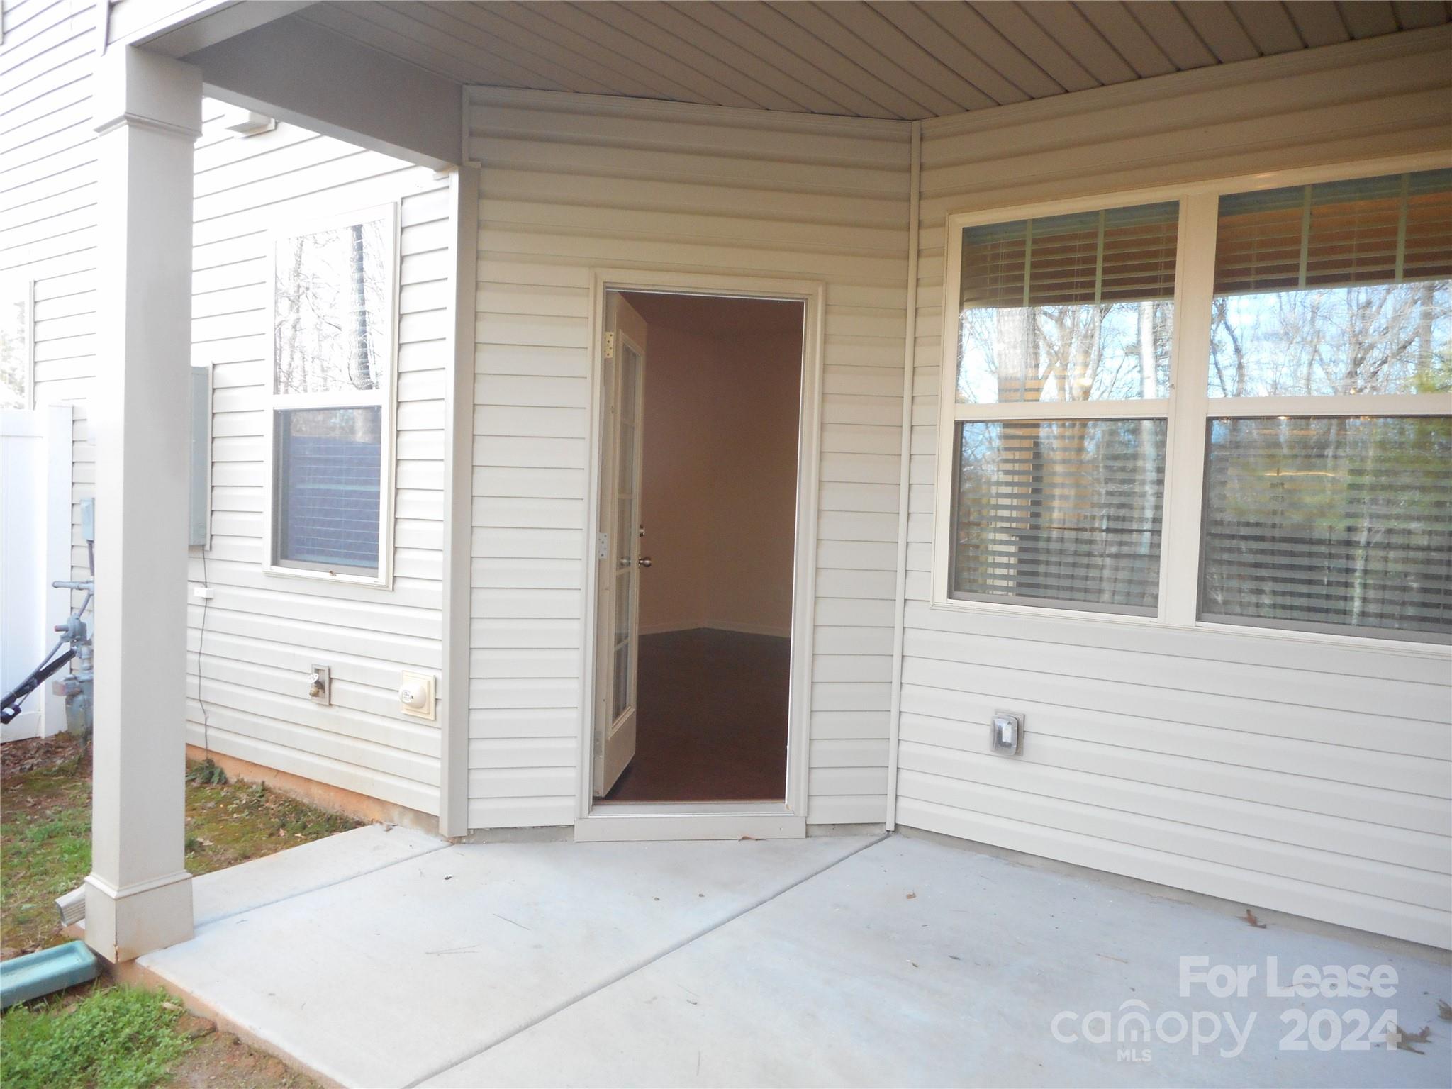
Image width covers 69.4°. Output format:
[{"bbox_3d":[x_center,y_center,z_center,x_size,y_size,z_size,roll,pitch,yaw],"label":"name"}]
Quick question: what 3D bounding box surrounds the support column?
[{"bbox_3d":[-1.707,-0.094,3.067,0.206,2.555,0.216,4,3,36],"label":"support column"}]

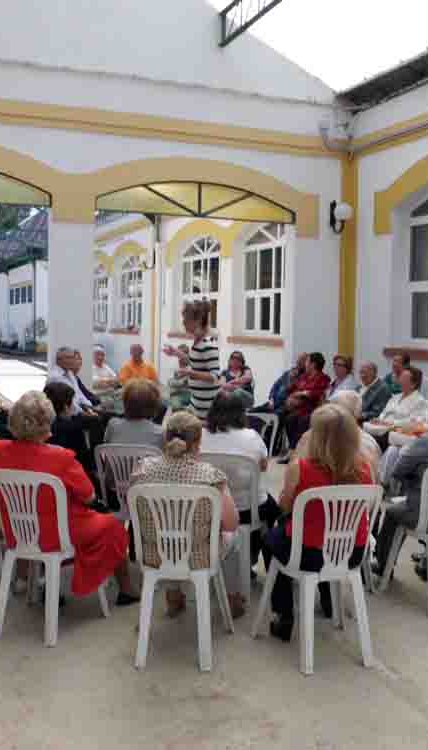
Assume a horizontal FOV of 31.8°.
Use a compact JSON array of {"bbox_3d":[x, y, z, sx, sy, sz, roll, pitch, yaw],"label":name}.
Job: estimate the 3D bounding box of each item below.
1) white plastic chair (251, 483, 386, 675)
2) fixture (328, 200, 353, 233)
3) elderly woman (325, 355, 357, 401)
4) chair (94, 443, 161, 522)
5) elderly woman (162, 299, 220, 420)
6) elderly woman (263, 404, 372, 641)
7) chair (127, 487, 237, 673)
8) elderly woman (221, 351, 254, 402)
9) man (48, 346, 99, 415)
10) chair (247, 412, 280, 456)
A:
[{"bbox_3d":[0.504,0.914,3.633,0.480,0.850,0.500,-1,4,-18],"label":"white plastic chair"},{"bbox_3d":[1.684,-2.097,10.000,0.240,0.440,0.400,-2,5,-24],"label":"fixture"},{"bbox_3d":[1.259,0.402,7.813,0.500,1.210,0.800,4,6,40],"label":"elderly woman"},{"bbox_3d":[-0.472,0.829,4.753,0.480,0.850,0.500,1,4,8],"label":"chair"},{"bbox_3d":[-0.161,0.318,5.388,0.420,1.700,0.450,0,4,2],"label":"elderly woman"},{"bbox_3d":[0.499,0.742,3.707,0.500,1.230,0.700,-1,5,-16],"label":"elderly woman"},{"bbox_3d":[-0.169,0.911,3.641,0.480,0.850,0.500,0,4,5],"label":"chair"},{"bbox_3d":[0.249,0.304,9.159,0.500,1.170,0.800,2,5,17],"label":"elderly woman"},{"bbox_3d":[-1.331,0.374,7.660,0.850,1.280,0.550,2,5,22],"label":"man"},{"bbox_3d":[0.650,0.486,8.745,0.520,0.835,0.470,-1,5,-20],"label":"chair"}]

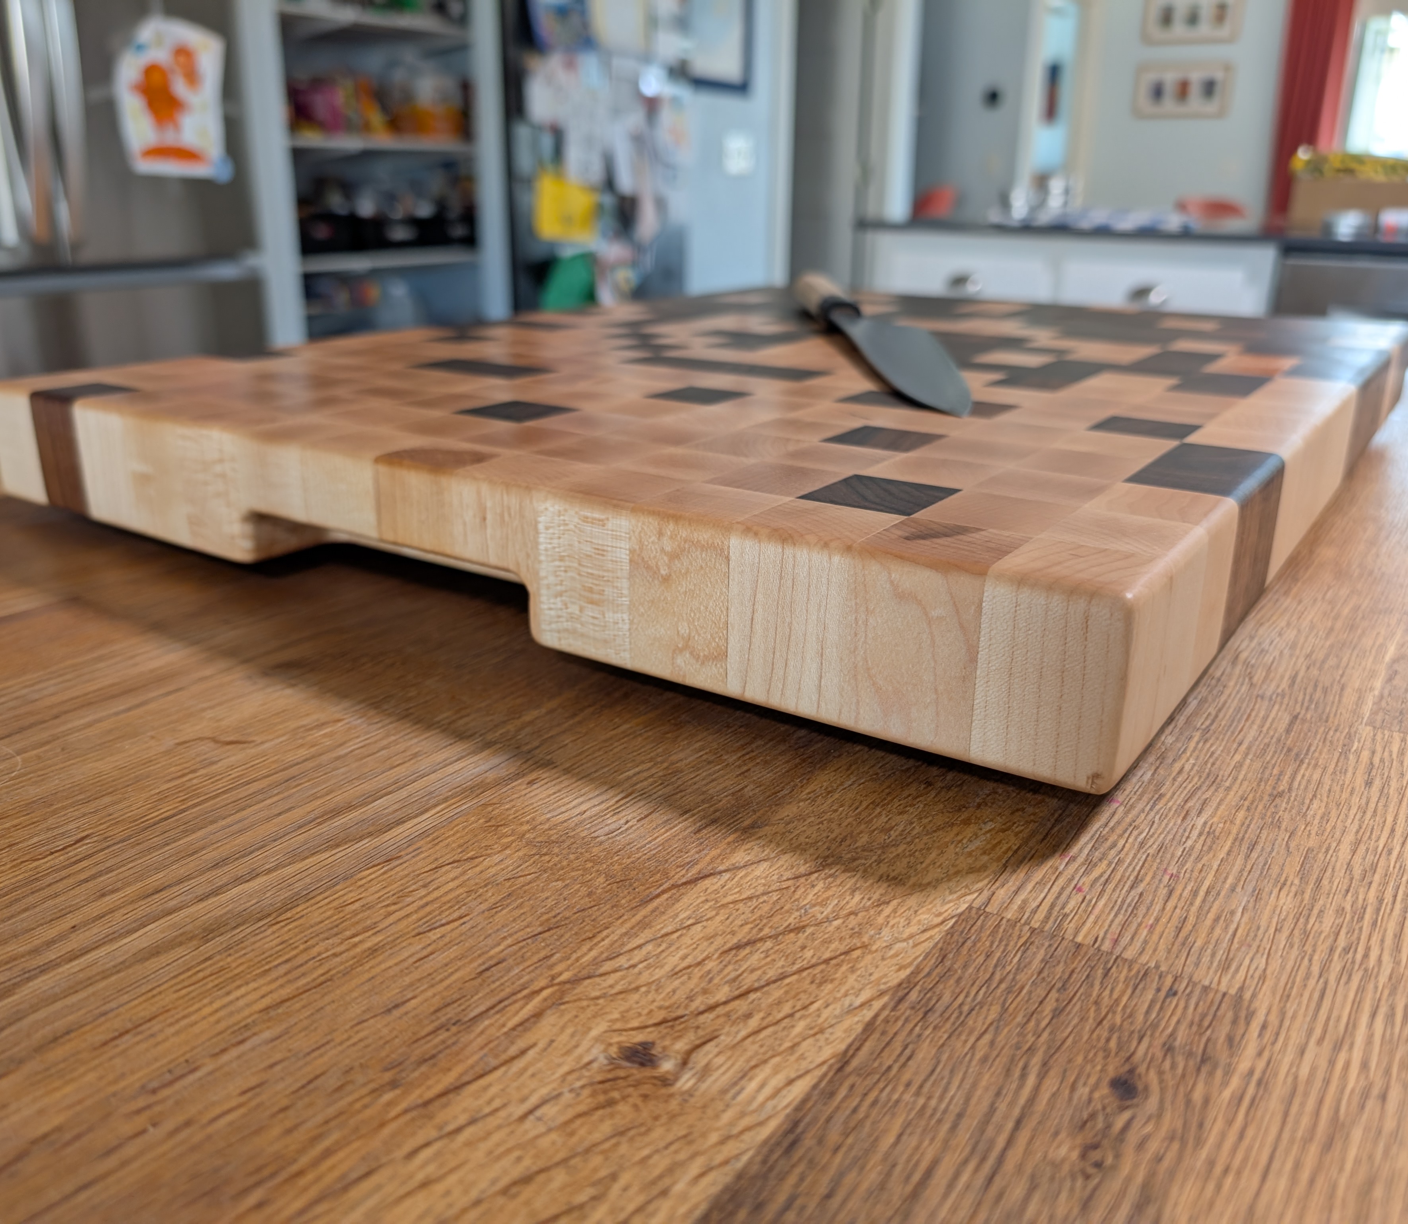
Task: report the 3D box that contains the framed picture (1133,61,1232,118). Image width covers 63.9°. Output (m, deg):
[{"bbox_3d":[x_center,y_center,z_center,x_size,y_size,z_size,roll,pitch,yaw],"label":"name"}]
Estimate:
[{"bbox_3d":[2.309,-2.523,5.450,0.436,0.229,0.025,13,24,33],"label":"framed picture"}]

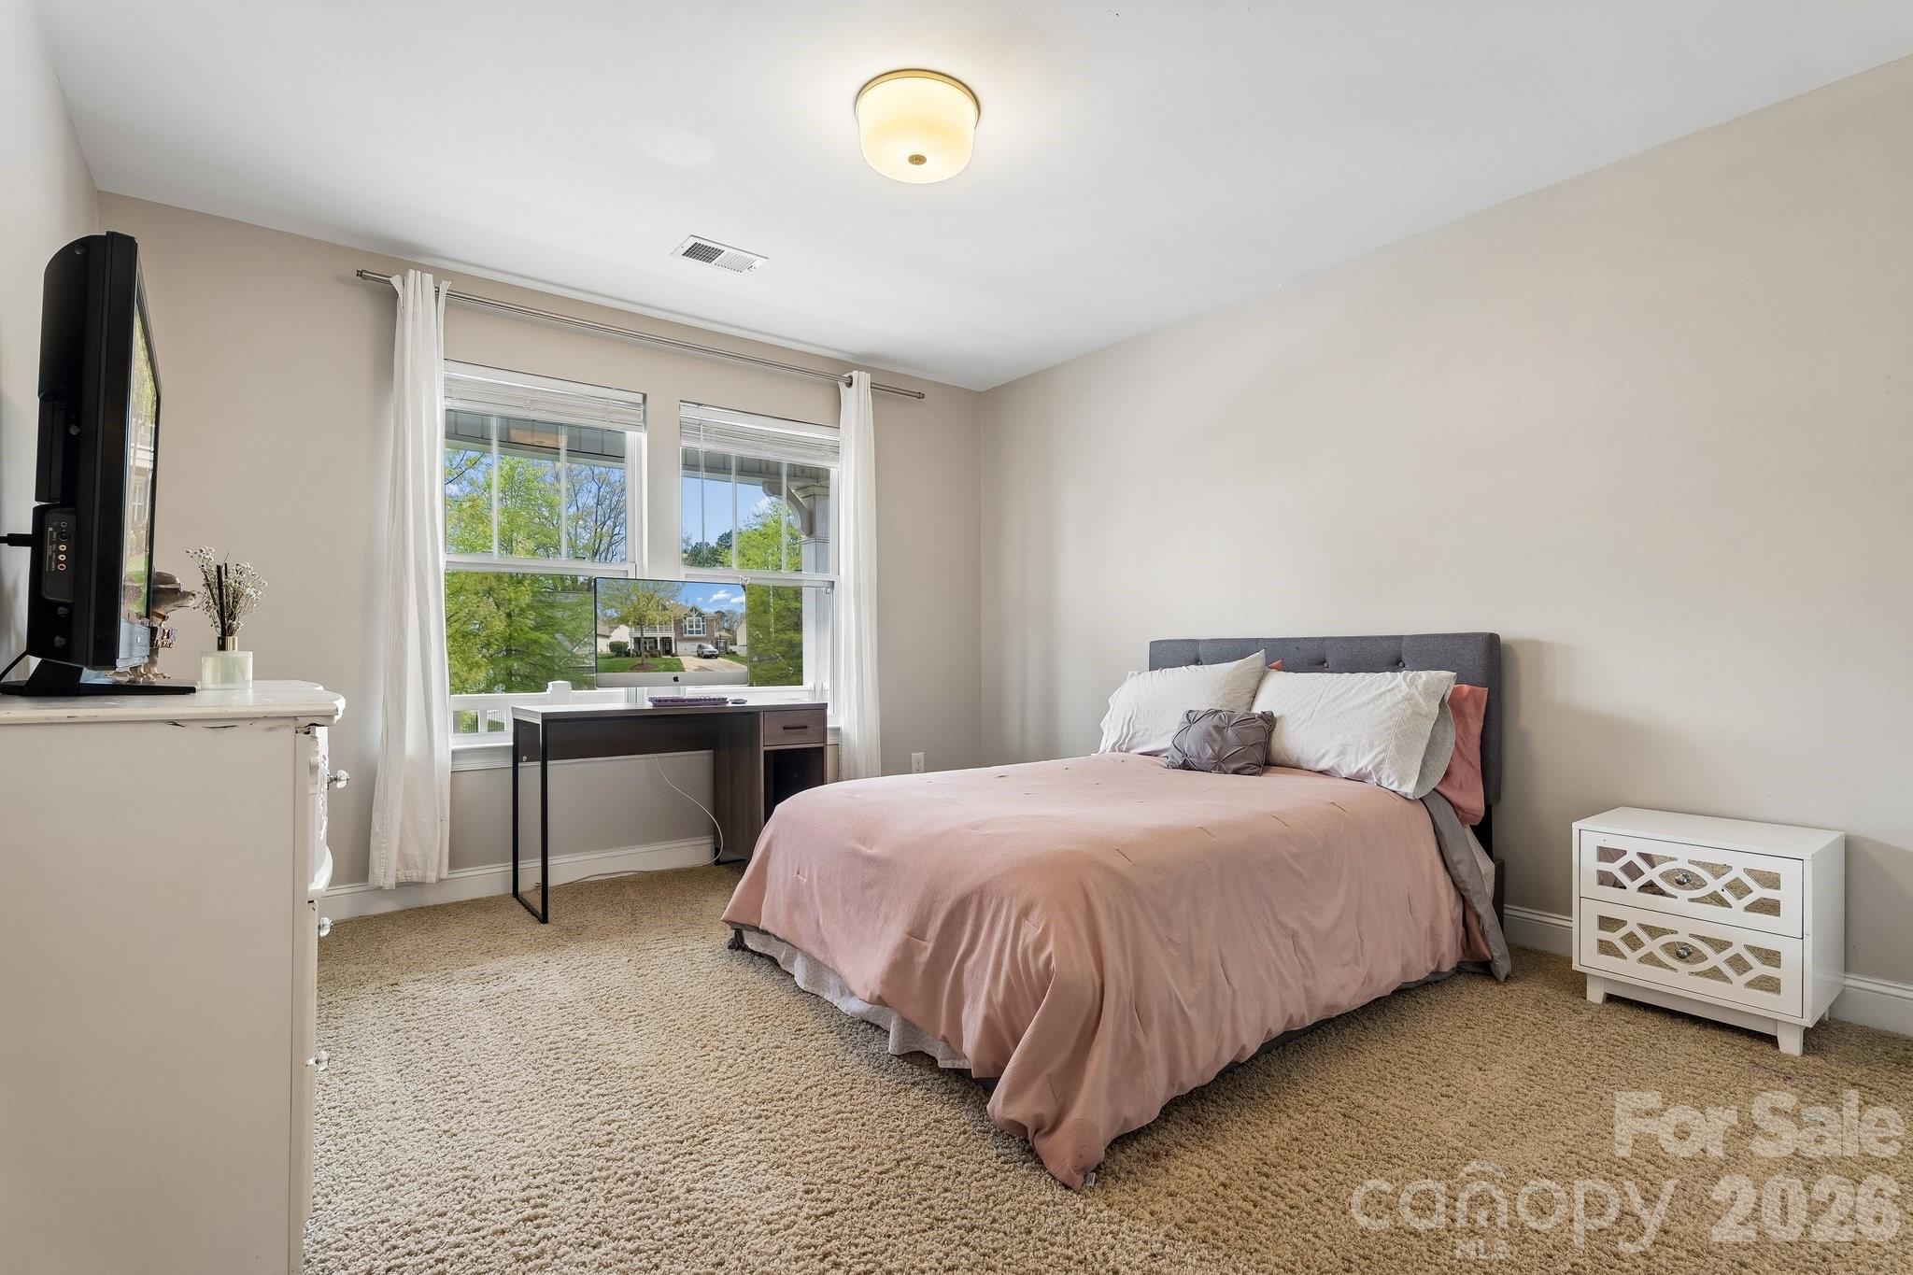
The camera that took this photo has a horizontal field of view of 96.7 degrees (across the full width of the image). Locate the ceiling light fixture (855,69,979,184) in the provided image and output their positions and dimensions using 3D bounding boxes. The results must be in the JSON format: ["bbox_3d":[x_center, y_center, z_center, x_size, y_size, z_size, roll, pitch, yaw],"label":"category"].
[{"bbox_3d":[-0.106,-1.375,2.318,0.344,0.148,0.344,0,0,0],"label":"ceiling light fixture"}]

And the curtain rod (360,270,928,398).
[{"bbox_3d":[-1.162,-1.297,3.816,2.520,0.040,0.060,0,0,-38],"label":"curtain rod"}]

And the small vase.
[{"bbox_3d":[-1.290,0.058,1.504,0.068,0.068,0.068,0,0,-38],"label":"small vase"}]

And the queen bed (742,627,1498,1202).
[{"bbox_3d":[0.557,0.508,2.786,2.060,1.020,1.620,0,0,-38],"label":"queen bed"}]

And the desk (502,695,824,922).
[{"bbox_3d":[-1.159,0.649,3.561,1.180,0.755,0.400,0,0,-38],"label":"desk"}]

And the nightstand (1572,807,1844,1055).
[{"bbox_3d":[2.038,0.770,2.328,0.355,0.483,0.490,0,0,-38],"label":"nightstand"}]

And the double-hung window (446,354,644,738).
[{"bbox_3d":[-1.746,-0.337,3.527,0.870,1.498,0.100,0,0,-38],"label":"double-hung window"}]

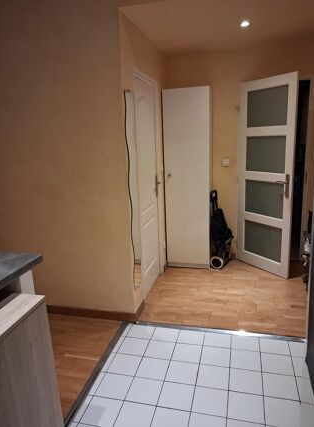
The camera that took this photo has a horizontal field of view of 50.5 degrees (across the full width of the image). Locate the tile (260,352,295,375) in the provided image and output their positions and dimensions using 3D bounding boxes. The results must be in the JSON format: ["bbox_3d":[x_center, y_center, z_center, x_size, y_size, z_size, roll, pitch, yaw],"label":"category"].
[{"bbox_3d":[0.814,1.027,2.268,0.201,0.010,0.201,1,15,14],"label":"tile"}]

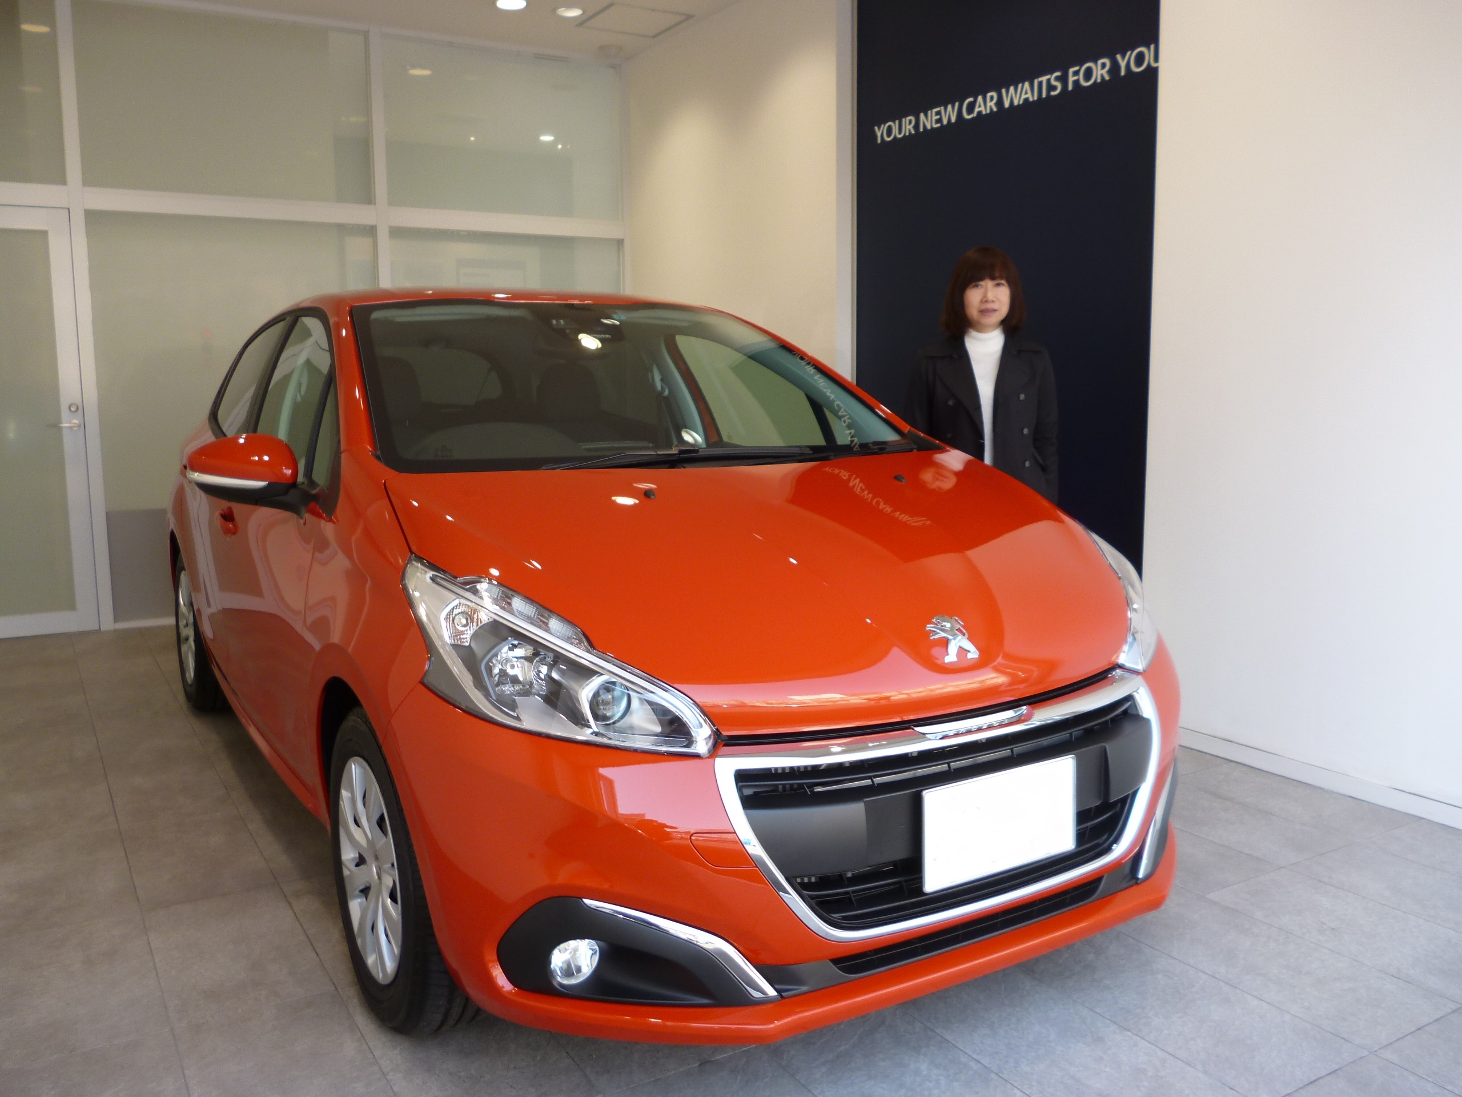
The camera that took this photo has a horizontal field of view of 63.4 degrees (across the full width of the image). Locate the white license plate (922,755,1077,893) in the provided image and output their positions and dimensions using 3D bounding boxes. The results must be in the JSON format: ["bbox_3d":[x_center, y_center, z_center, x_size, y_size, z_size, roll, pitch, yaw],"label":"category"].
[{"bbox_3d":[0.437,0.438,1.900,0.330,0.165,0.018,-5,7,-31],"label":"white license plate"}]

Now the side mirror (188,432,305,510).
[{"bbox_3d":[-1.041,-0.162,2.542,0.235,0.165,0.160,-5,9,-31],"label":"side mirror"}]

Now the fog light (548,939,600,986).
[{"bbox_3d":[-0.235,0.618,1.770,0.078,0.075,0.050,-5,9,-31],"label":"fog light"}]

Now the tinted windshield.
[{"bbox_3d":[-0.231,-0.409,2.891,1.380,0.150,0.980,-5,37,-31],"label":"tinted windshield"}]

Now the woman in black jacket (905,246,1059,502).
[{"bbox_3d":[0.770,-0.143,3.704,0.480,1.575,0.290,1,8,12],"label":"woman in black jacket"}]

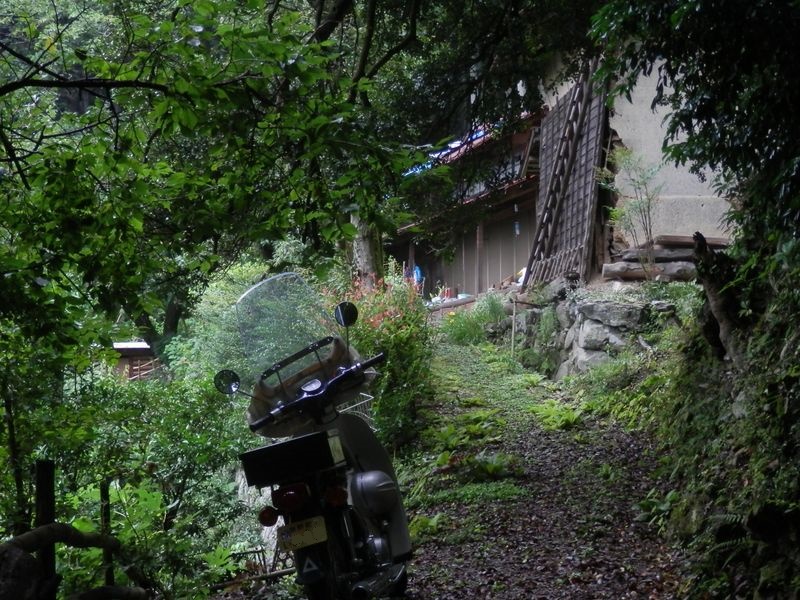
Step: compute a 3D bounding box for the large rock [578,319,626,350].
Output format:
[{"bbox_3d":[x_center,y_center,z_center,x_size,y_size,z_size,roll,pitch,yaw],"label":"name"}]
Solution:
[{"bbox_3d":[2.709,0.468,18.550,0.600,0.410,0.520,1,-4,-10],"label":"large rock"}]

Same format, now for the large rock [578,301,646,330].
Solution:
[{"bbox_3d":[2.844,0.208,18.600,0.840,0.360,0.600,1,-4,-10],"label":"large rock"}]

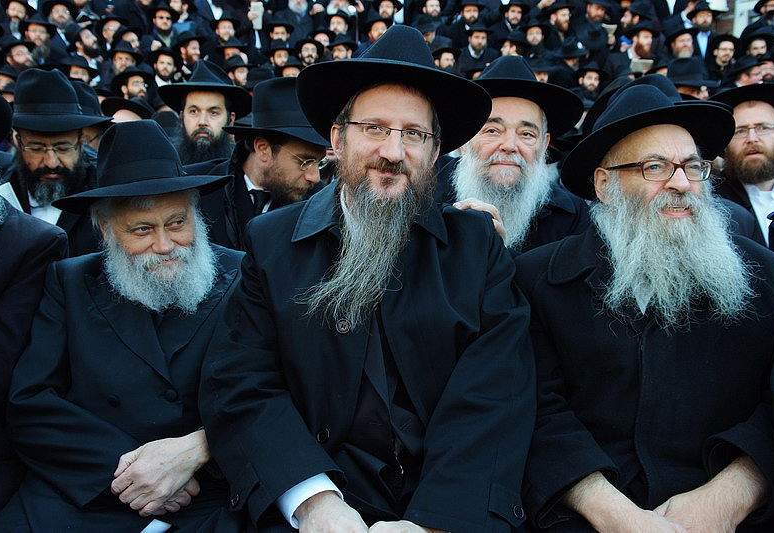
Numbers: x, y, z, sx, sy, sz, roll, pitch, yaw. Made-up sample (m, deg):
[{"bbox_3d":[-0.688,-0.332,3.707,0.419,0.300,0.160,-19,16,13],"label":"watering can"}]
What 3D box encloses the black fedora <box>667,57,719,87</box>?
[{"bbox_3d":[1.857,-1.177,4.700,0.330,0.150,0.300,8,7,36],"label":"black fedora"}]

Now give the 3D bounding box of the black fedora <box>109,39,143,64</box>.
[{"bbox_3d":[-2.412,-1.995,7.200,0.320,0.145,0.350,6,9,-8],"label":"black fedora"}]

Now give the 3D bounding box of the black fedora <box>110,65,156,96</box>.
[{"bbox_3d":[-1.834,-1.348,5.600,0.320,0.140,0.350,-2,-1,-37],"label":"black fedora"}]

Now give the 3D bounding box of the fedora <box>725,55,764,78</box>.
[{"bbox_3d":[3.065,-1.736,6.700,0.330,0.140,0.300,-15,0,12],"label":"fedora"}]

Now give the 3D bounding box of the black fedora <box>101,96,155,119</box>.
[{"bbox_3d":[-1.480,-0.930,4.500,0.320,0.140,0.350,14,0,9],"label":"black fedora"}]

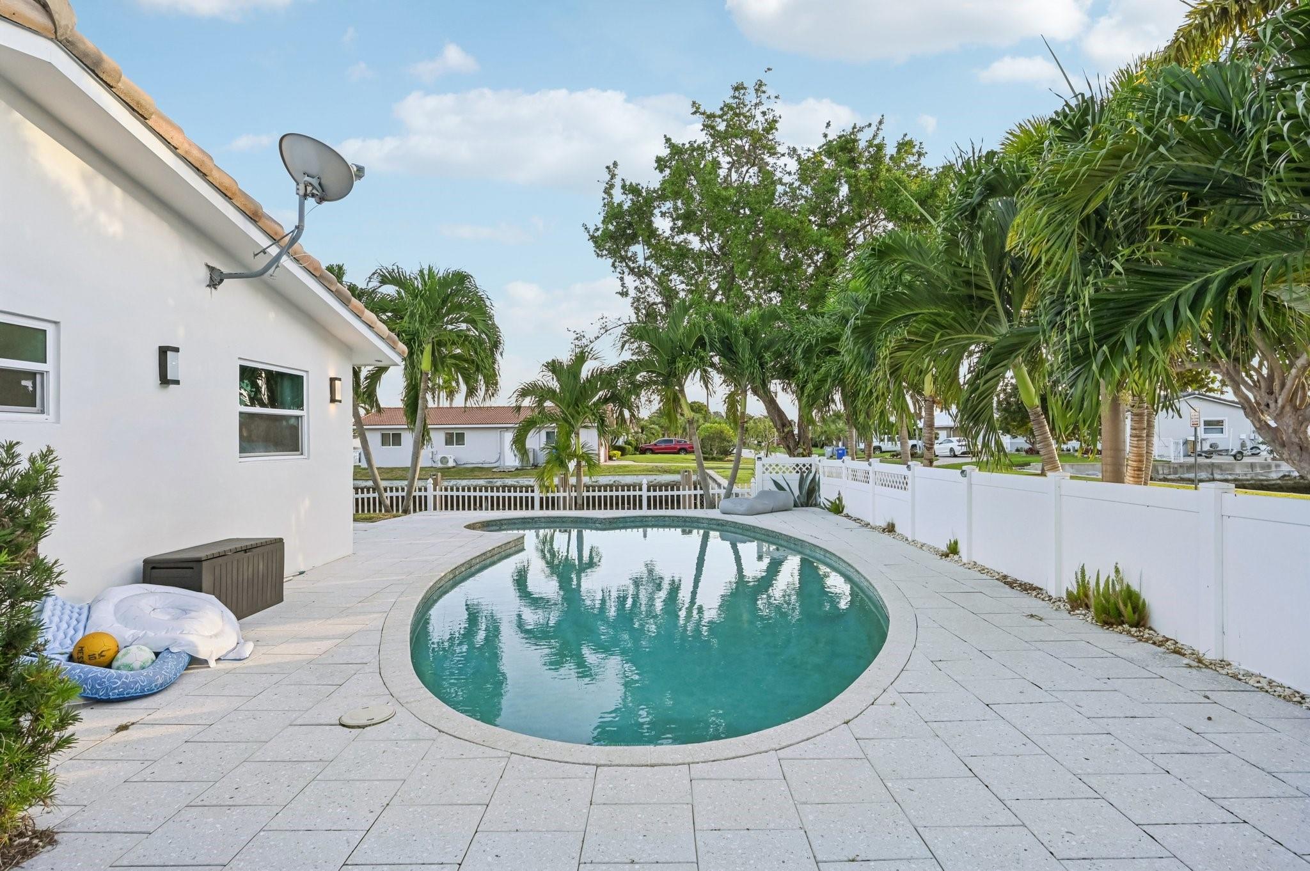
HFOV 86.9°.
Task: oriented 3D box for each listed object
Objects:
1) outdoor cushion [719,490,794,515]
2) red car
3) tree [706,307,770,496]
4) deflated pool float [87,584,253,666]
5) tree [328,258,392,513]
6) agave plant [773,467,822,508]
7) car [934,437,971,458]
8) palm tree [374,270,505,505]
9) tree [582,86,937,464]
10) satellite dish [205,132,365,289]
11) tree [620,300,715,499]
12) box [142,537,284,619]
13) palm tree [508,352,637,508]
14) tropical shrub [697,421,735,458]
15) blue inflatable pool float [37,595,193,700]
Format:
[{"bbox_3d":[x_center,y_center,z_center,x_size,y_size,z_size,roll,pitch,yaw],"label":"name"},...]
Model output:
[{"bbox_3d":[2.190,1.410,14.650,0.820,0.440,1.550,0,-1,41],"label":"outdoor cushion"},{"bbox_3d":[1.270,1.150,66.000,5.300,1.760,1.950,0,-1,-3],"label":"red car"},{"bbox_3d":[1.830,-0.680,15.000,1.800,4.300,1.900,0,0,0],"label":"tree"},{"bbox_3d":[-3.200,1.270,4.740,1.080,0.420,0.760,0,0,0],"label":"deflated pool float"},{"bbox_3d":[-6.770,-1.020,14.950,2.300,5.350,2.300,0,0,0],"label":"tree"},{"bbox_3d":[3.200,1.180,15.700,1.120,0.900,1.000,0,-1,0],"label":"agave plant"},{"bbox_3d":[22.500,0.880,51.900,1.850,1.430,4.700,0,0,-7],"label":"car"},{"bbox_3d":[-4.630,-0.990,14.500,2.750,5.200,2.800,0,-1,0],"label":"palm tree"},{"bbox_3d":[3.300,-4.500,20.500,10.600,12.200,9.800,0,0,0],"label":"tree"},{"bbox_3d":[-3.200,-2.000,6.180,1.160,1.430,1.000,0,0,32],"label":"satellite dish"},{"bbox_3d":[0.300,-0.680,15.300,2.150,4.600,2.200,0,-1,0],"label":"tree"},{"bbox_3d":[-3.670,1.246,5.840,0.455,0.575,1.150,0,-1,0],"label":"box"},{"bbox_3d":[-1.760,-0.160,14.950,2.700,3.500,2.600,0,0,0],"label":"palm tree"},{"bbox_3d":[5.050,0.350,57.000,3.200,3.100,3.100,0,-1,0],"label":"tropical shrub"},{"bbox_3d":[-3.380,1.269,4.280,1.000,0.460,0.740,0,-1,18],"label":"blue inflatable pool float"}]

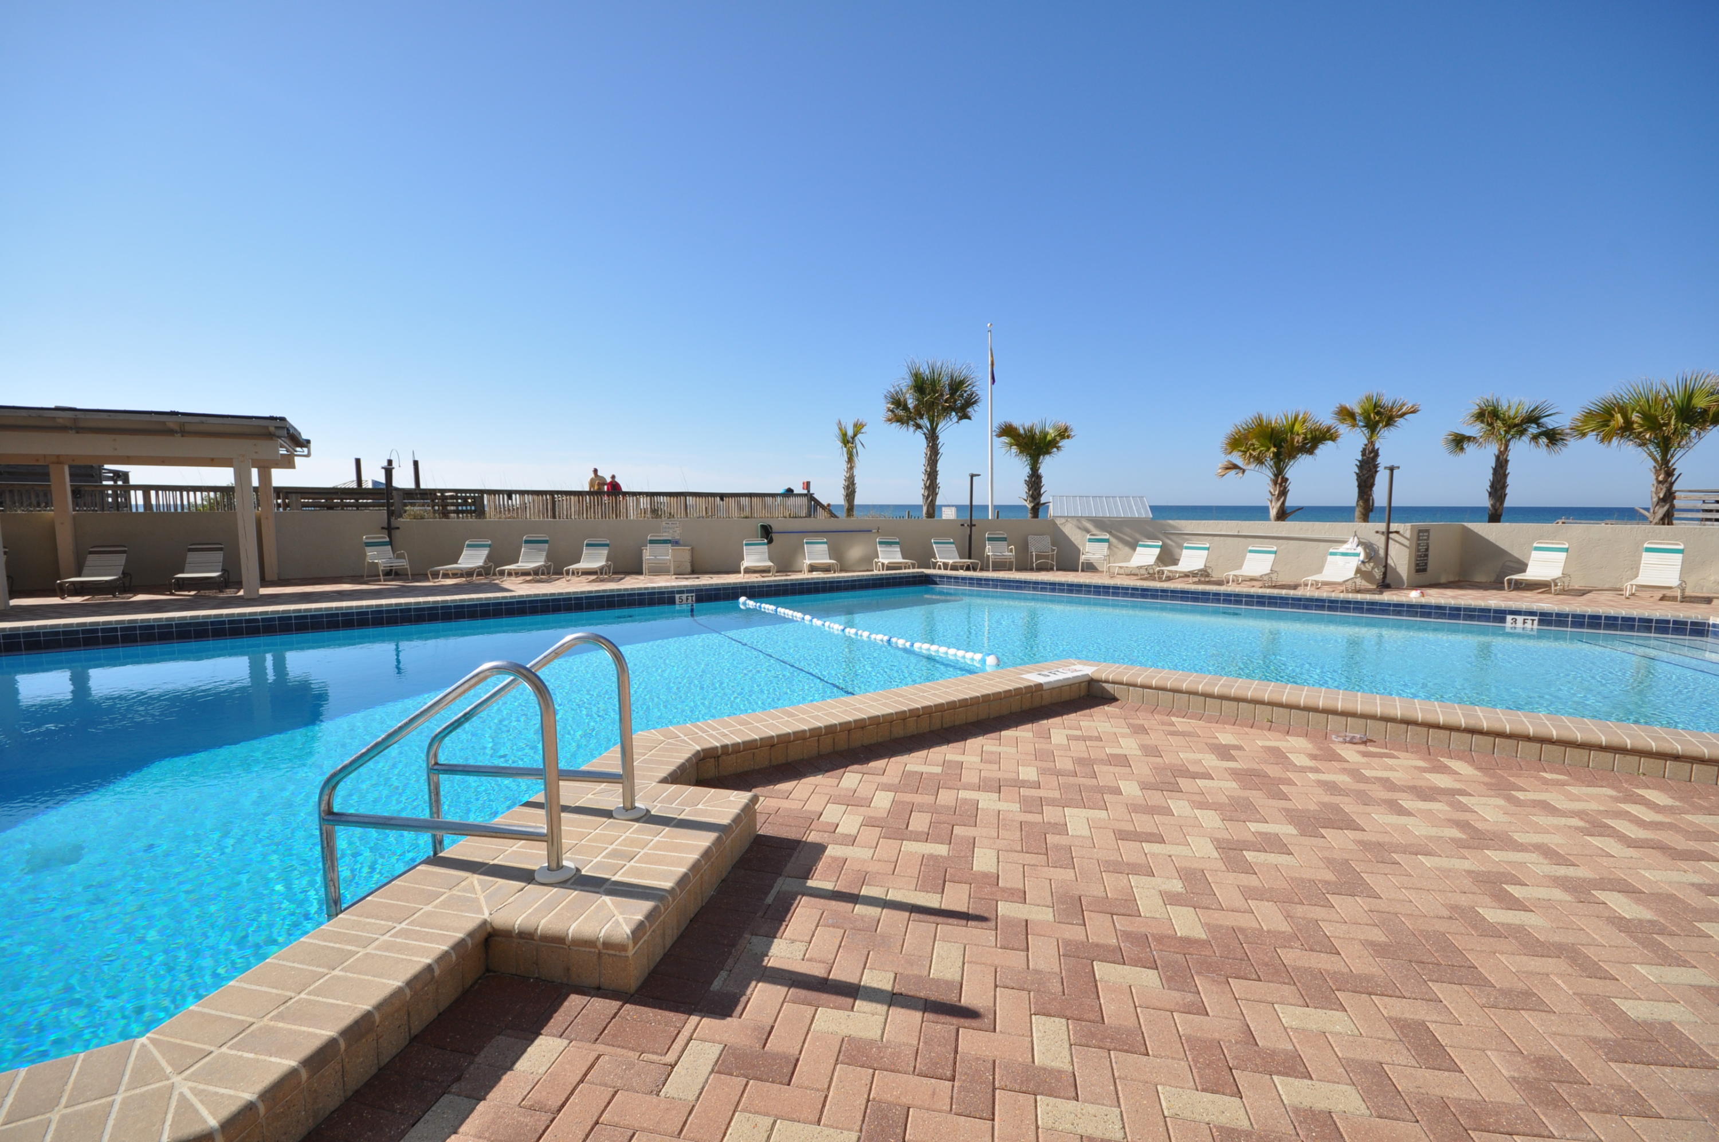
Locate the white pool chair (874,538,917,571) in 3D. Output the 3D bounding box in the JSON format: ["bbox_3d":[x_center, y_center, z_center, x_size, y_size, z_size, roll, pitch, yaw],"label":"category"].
[{"bbox_3d":[0.836,-0.371,16.966,0.671,0.835,1.545,-1,5,-10],"label":"white pool chair"}]

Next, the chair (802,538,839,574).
[{"bbox_3d":[-0.891,-0.364,16.242,0.640,0.799,1.546,-1,5,-10],"label":"chair"}]

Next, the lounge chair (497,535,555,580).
[{"bbox_3d":[-7.182,-0.284,15.432,0.671,0.897,1.456,0,5,-6],"label":"lounge chair"}]

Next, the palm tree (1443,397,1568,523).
[{"bbox_3d":[15.341,-2.100,17.176,2.150,4.076,2.100,5,7,41],"label":"palm tree"}]

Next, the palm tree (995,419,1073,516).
[{"bbox_3d":[5.425,-2.494,22.365,2.400,4.309,2.400,1,6,14],"label":"palm tree"}]

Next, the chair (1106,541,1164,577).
[{"bbox_3d":[6.088,-0.265,15.648,0.640,0.750,1.648,5,7,40],"label":"chair"}]

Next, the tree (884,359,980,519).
[{"bbox_3d":[2.093,-3.124,20.800,2.800,5.839,2.800,1,5,6],"label":"tree"}]

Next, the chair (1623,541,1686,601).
[{"bbox_3d":[13.698,-0.024,12.325,1.420,0.962,0.660,-5,7,-42],"label":"chair"}]

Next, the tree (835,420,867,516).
[{"bbox_3d":[-0.248,-2.300,20.174,0.920,3.936,0.920,0,5,0],"label":"tree"}]

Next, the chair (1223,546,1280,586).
[{"bbox_3d":[7.982,-0.090,14.502,0.671,0.781,1.604,5,7,41],"label":"chair"}]

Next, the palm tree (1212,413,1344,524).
[{"bbox_3d":[10.524,-1.951,18.070,2.750,4.100,2.750,3,6,30],"label":"palm tree"}]

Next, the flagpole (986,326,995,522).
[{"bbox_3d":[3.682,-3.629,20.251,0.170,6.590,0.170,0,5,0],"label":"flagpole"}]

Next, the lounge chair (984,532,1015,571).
[{"bbox_3d":[3.271,-0.453,16.778,0.590,0.900,0.660,0,5,-3],"label":"lounge chair"}]

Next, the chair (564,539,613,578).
[{"bbox_3d":[-5.853,-0.253,15.564,0.671,0.819,1.564,-1,5,-8],"label":"chair"}]

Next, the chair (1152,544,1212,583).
[{"bbox_3d":[6.994,-0.187,15.325,0.671,0.815,1.568,5,7,42],"label":"chair"}]

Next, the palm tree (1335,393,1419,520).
[{"bbox_3d":[14.328,-2.568,20.349,2.000,4.895,2.000,4,7,35],"label":"palm tree"}]

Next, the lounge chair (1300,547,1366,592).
[{"bbox_3d":[8.809,-0.028,13.305,0.660,0.740,1.600,5,7,43],"label":"lounge chair"}]

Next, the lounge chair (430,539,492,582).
[{"bbox_3d":[-8.237,-0.237,14.861,0.660,0.790,1.580,-1,5,-9],"label":"lounge chair"}]

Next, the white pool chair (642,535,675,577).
[{"bbox_3d":[-4.453,-0.332,15.864,0.650,0.930,0.680,-1,6,-14],"label":"white pool chair"}]

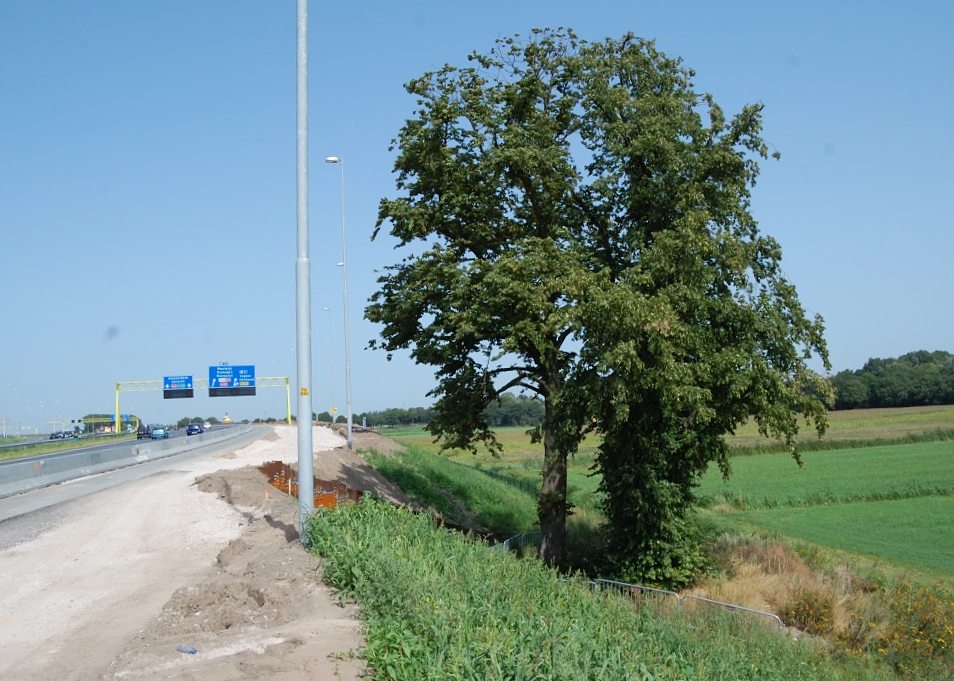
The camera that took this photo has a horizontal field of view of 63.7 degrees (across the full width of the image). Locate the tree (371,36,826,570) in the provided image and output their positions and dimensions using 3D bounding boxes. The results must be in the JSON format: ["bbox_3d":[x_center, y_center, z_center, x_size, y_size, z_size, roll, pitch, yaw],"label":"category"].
[{"bbox_3d":[3.537,-1.000,22.285,13.400,16.130,11.800,-2,-5,0],"label":"tree"}]

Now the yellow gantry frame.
[{"bbox_3d":[-44.295,10.696,125.784,27.200,8.300,1.200,-1,-5,-18],"label":"yellow gantry frame"}]

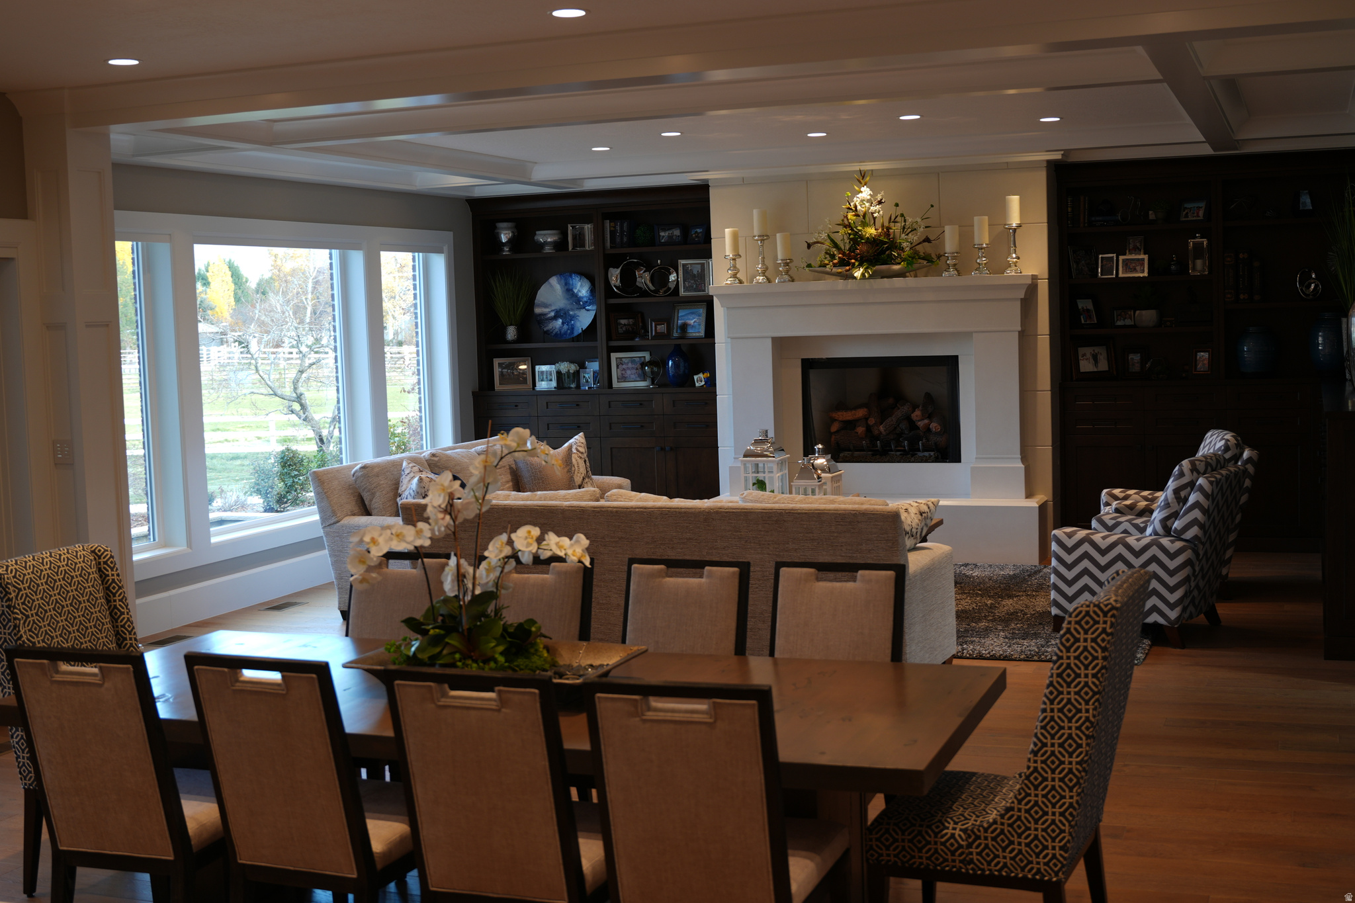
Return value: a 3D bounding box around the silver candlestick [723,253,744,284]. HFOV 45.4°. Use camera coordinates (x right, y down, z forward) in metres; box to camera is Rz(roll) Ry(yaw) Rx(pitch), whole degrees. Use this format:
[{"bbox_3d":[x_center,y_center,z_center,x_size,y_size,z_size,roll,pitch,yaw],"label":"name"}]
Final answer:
[{"bbox_3d":[0.398,-1.288,11.480,0.130,0.213,0.130,-2,5,0],"label":"silver candlestick"}]

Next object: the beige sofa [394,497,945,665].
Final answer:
[{"bbox_3d":[0.009,0.626,7.696,2.424,0.900,0.989,0,5,21],"label":"beige sofa"}]

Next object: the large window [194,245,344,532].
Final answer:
[{"bbox_3d":[-2.738,-0.455,10.872,0.140,1.830,1.850,0,5,21],"label":"large window"}]

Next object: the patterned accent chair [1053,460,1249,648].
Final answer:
[{"bbox_3d":[2.458,0.489,8.354,0.820,0.910,0.740,2,6,33],"label":"patterned accent chair"}]

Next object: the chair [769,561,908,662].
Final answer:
[{"bbox_3d":[0.400,0.848,4.682,0.440,0.965,0.600,0,5,21],"label":"chair"}]

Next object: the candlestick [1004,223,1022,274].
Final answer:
[{"bbox_3d":[2.297,-1.394,11.114,0.120,0.354,0.120,0,5,21],"label":"candlestick"}]

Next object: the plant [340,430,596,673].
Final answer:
[{"bbox_3d":[-0.575,0.281,4.587,0.660,0.680,0.420,0,5,21],"label":"plant"}]

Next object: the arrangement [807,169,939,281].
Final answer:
[{"bbox_3d":[1.316,-1.550,11.058,0.860,0.750,0.360,0,5,21],"label":"arrangement"}]

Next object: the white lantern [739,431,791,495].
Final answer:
[{"bbox_3d":[0.533,0.174,9.804,0.235,0.620,0.235,0,5,21],"label":"white lantern"}]

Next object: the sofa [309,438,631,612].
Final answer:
[{"bbox_3d":[-1.279,0.457,10.744,1.120,0.900,2.450,0,5,21],"label":"sofa"}]

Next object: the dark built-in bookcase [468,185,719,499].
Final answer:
[{"bbox_3d":[-0.540,-0.696,12.994,2.250,2.750,0.460,0,5,21],"label":"dark built-in bookcase"}]

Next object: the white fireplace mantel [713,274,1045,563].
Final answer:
[{"bbox_3d":[1.328,-0.221,11.156,2.349,1.899,0.403,0,5,21],"label":"white fireplace mantel"}]

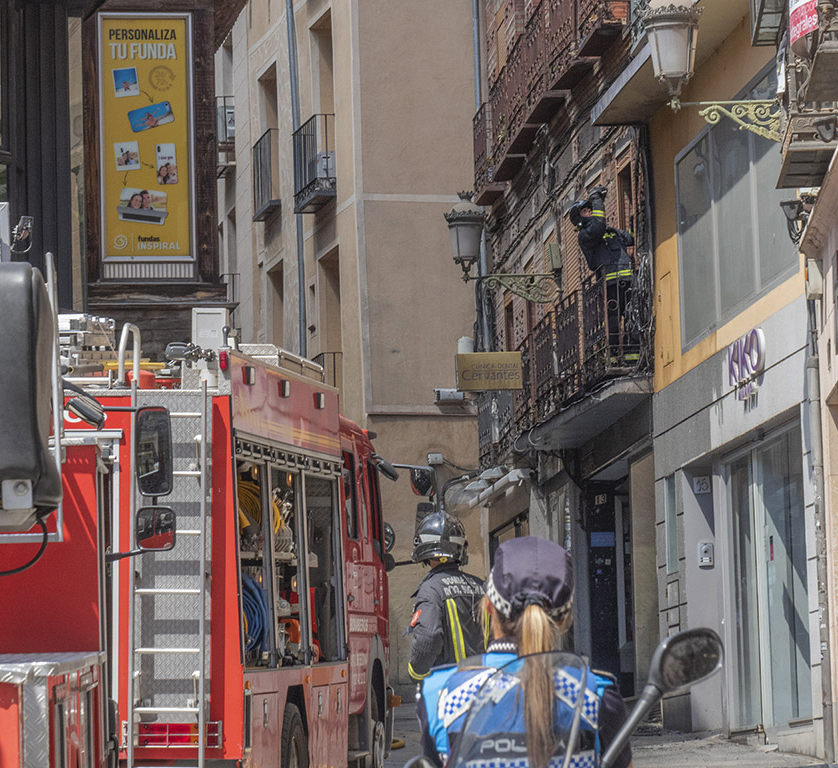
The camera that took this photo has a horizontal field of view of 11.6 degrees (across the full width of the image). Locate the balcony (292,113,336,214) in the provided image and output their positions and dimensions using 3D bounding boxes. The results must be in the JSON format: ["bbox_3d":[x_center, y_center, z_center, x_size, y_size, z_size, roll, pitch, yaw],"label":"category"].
[{"bbox_3d":[-1.378,-2.943,55.447,0.280,1.070,1.570,0,-6,-13],"label":"balcony"}]

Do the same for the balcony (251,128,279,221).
[{"bbox_3d":[-2.204,-3.030,60.050,0.170,1.100,1.380,0,-7,-12],"label":"balcony"}]

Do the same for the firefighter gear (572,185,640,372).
[{"bbox_3d":[1.889,-1.057,41.500,0.500,1.750,0.570,-8,-9,44],"label":"firefighter gear"}]

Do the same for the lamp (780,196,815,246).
[{"bbox_3d":[2.871,-1.247,31.500,0.270,0.370,0.250,-2,-6,2],"label":"lamp"}]

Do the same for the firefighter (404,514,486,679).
[{"bbox_3d":[0.191,1.518,19.500,0.560,1.830,0.430,2,-7,-30],"label":"firefighter"}]

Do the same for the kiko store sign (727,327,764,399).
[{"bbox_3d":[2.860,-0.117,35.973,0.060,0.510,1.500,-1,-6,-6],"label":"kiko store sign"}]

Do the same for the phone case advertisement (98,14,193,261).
[{"bbox_3d":[-2.397,-2.173,36.500,0.830,2.160,0.070,0,-7,-10],"label":"phone case advertisement"}]

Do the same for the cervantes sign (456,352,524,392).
[{"bbox_3d":[0.781,-0.133,45.900,0.720,0.400,0.130,-1,-6,-5],"label":"cervantes sign"}]

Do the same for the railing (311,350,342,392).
[{"bbox_3d":[-1.269,0.211,55.016,0.280,1.070,1.570,0,-6,-13],"label":"railing"}]

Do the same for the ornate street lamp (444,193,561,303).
[{"bbox_3d":[0.933,-1.517,46.026,1.270,1.190,0.460,-1,-6,-5],"label":"ornate street lamp"}]

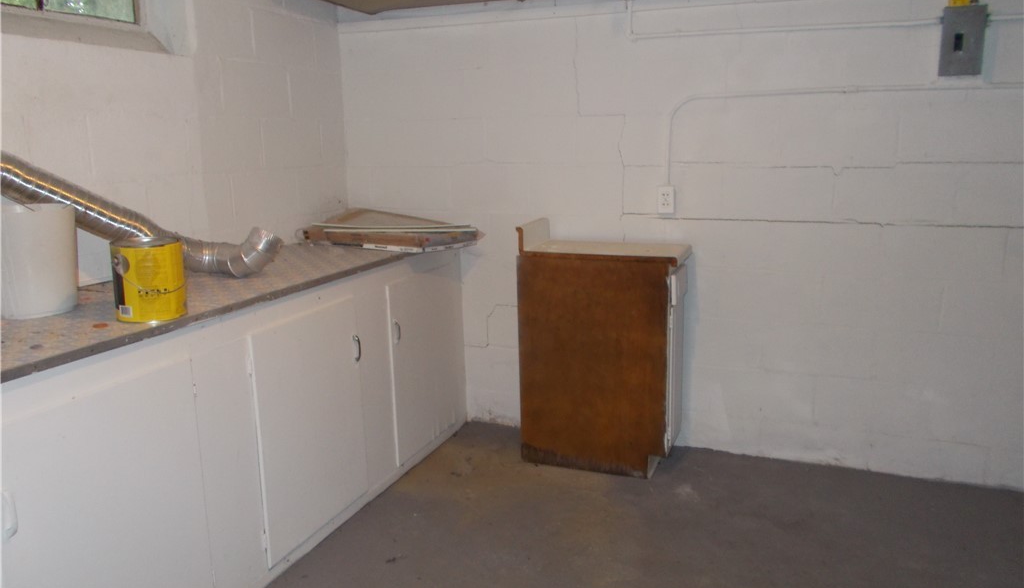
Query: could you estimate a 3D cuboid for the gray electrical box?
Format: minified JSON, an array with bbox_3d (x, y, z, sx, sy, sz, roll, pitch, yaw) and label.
[{"bbox_3d":[1.531,-0.855,2.612,0.114,0.218,0.085,4,12,21],"label":"gray electrical box"}]

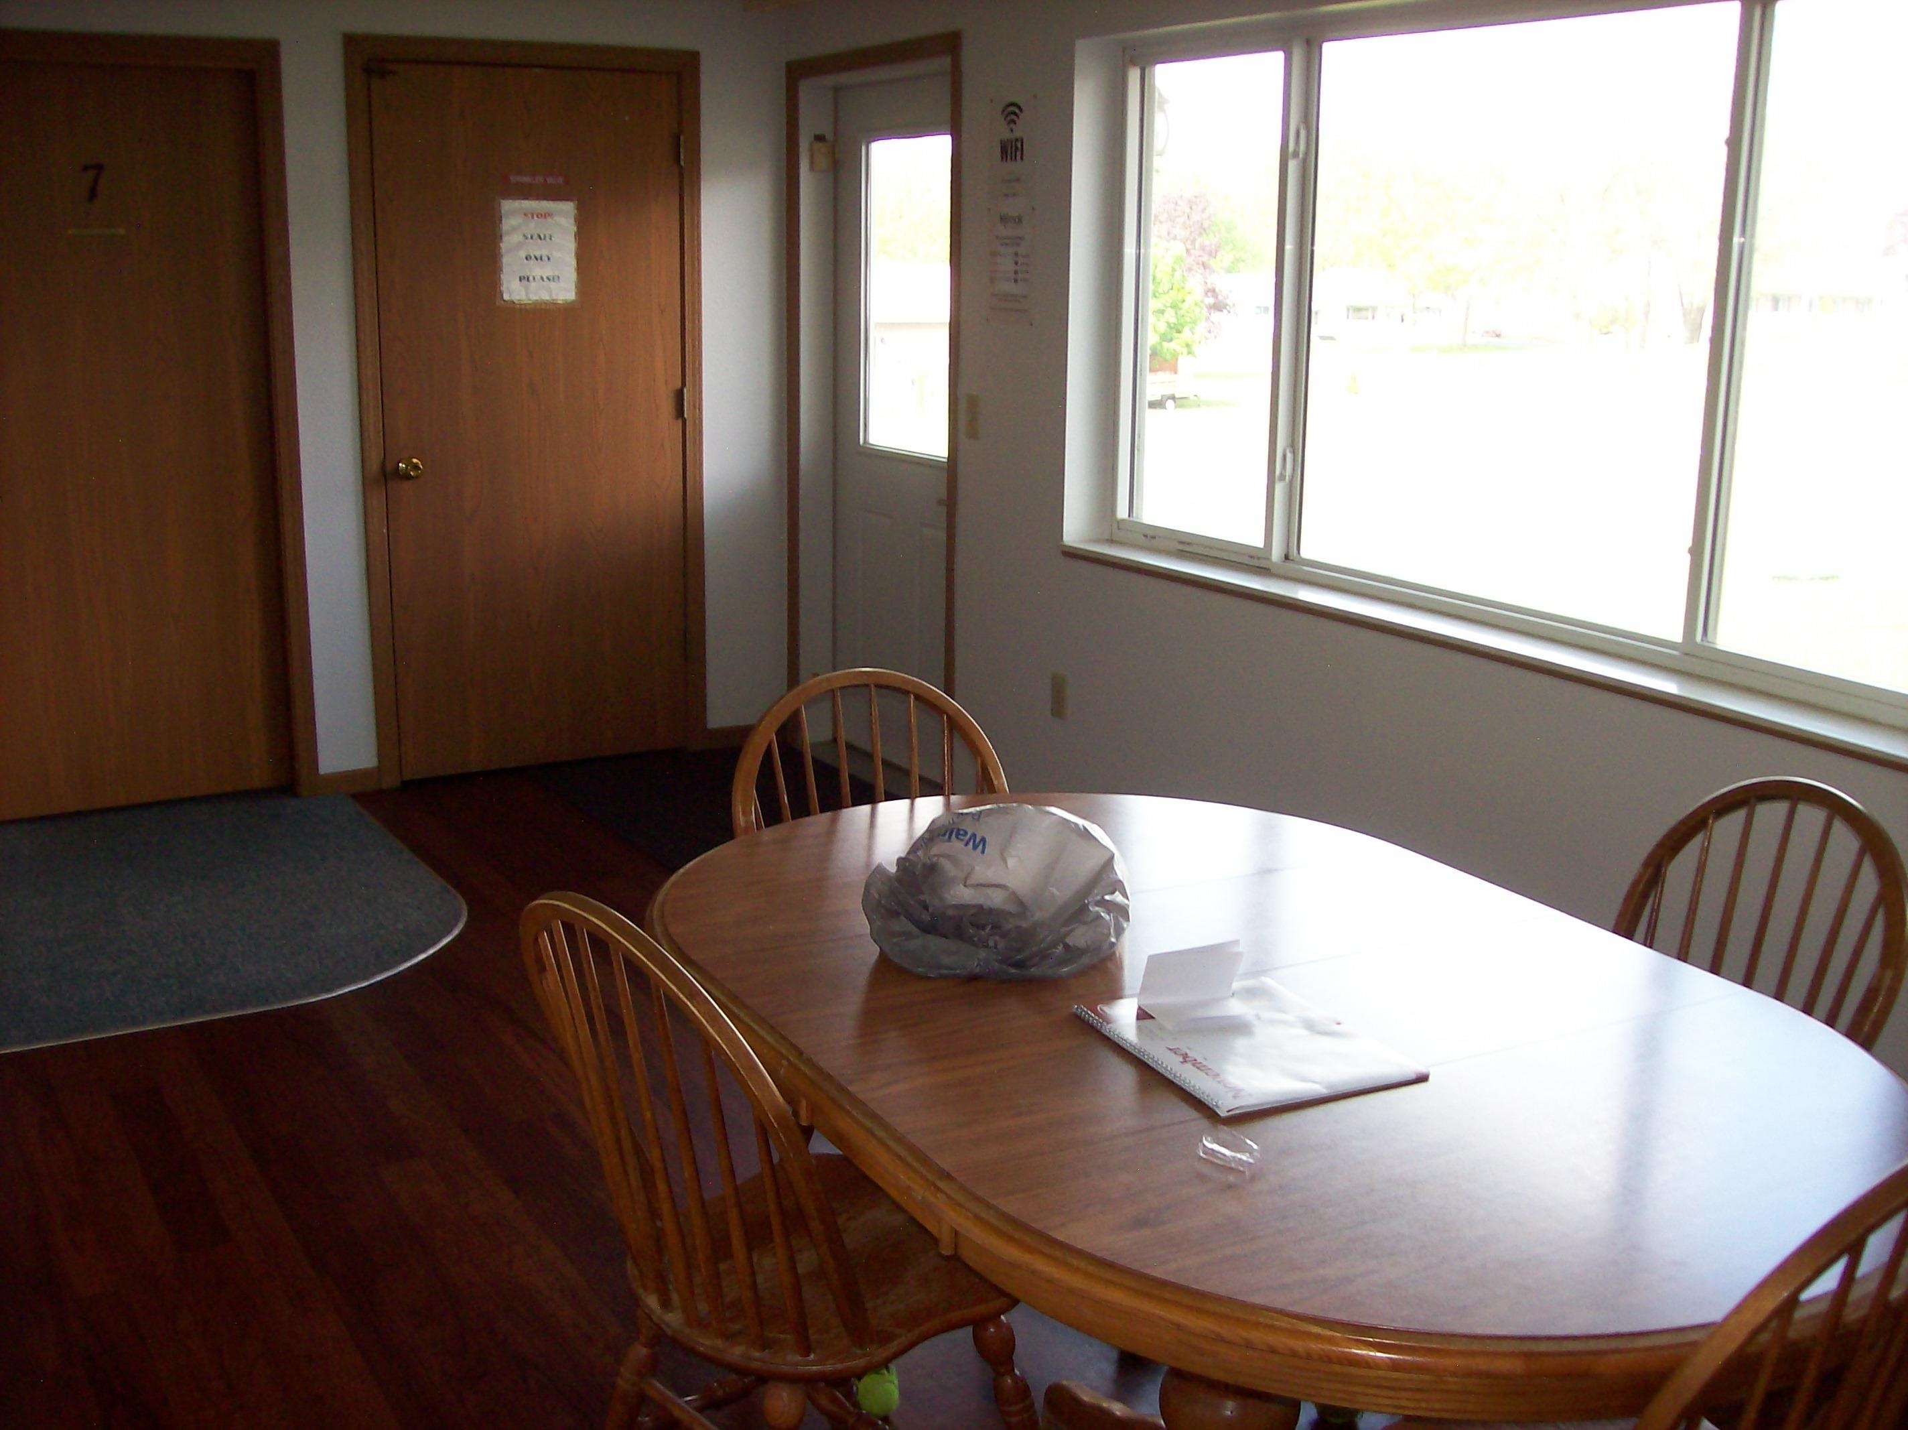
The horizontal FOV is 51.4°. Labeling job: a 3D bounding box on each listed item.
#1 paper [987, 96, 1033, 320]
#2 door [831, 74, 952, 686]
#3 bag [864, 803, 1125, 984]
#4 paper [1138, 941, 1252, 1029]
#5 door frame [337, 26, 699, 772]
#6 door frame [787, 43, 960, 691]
[{"bbox_3d":[0.141,-1.234,4.863,0.008,0.539,0.221,-6,15,-28],"label":"paper"},{"bbox_3d":[-0.128,-0.798,5.730,0.045,2.001,0.910,-6,15,-28],"label":"door"},{"bbox_3d":[0.052,0.186,2.300,0.295,0.160,0.250,1,13,1],"label":"bag"},{"bbox_3d":[0.258,0.280,2.077,0.110,0.066,0.070,-2,14,-12],"label":"paper"},{"bbox_3d":[-1.223,-0.841,5.842,0.894,2.031,0.045,-6,15,-28],"label":"door frame"},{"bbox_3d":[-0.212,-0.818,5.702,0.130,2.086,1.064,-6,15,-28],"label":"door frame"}]

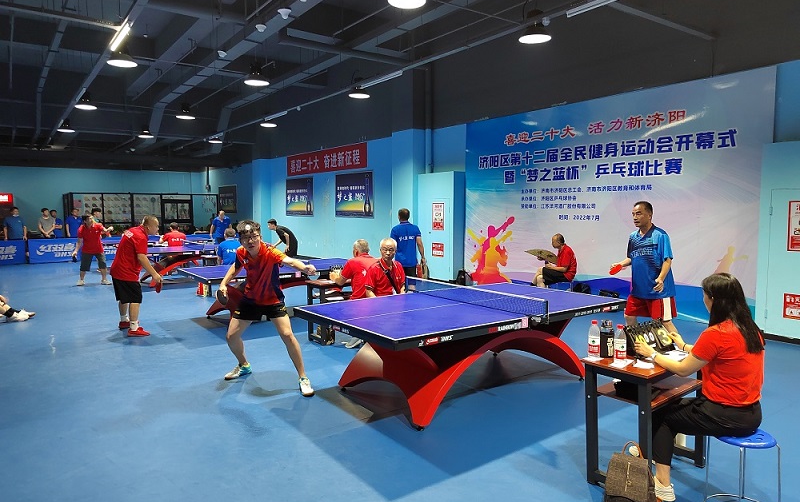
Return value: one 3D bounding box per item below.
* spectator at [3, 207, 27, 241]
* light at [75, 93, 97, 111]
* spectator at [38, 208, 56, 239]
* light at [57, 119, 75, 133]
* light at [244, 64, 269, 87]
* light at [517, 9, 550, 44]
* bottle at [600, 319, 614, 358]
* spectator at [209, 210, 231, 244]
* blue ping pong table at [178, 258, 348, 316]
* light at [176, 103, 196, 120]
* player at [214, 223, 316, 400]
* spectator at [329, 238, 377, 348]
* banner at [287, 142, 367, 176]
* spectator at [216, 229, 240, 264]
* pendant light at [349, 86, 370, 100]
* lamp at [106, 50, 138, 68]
[{"bbox_3d":[-12.185,-0.485,16.800,0.580,1.750,0.340,-3,5,-35],"label":"spectator"},{"bbox_3d":[-6.829,-3.289,11.555,0.420,0.340,0.420,-3,5,-36],"label":"light"},{"bbox_3d":[-11.347,-0.517,17.118,0.520,1.730,0.320,-3,5,-36],"label":"spectator"},{"bbox_3d":[-9.471,-3.576,15.089,0.420,0.340,0.420,-3,5,-36],"label":"light"},{"bbox_3d":[-2.497,-3.102,9.229,0.420,0.350,0.420,-3,5,-36],"label":"light"},{"bbox_3d":[1.695,-2.827,6.634,0.410,0.360,0.410,0,4,0],"label":"light"},{"bbox_3d":[1.249,0.520,3.191,0.080,0.222,0.080,0,4,0],"label":"bottle"},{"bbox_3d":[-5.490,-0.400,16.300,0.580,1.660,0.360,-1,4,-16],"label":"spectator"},{"bbox_3d":[-1.797,0.576,8.258,2.740,0.860,1.640,-3,5,-36],"label":"blue ping pong table"},{"bbox_3d":[-5.152,-3.381,12.782,0.420,0.350,0.420,-3,5,-36],"label":"light"},{"bbox_3d":[-1.189,0.488,4.892,0.900,1.550,0.750,-1,4,-9],"label":"player"},{"bbox_3d":[-0.452,0.513,6.300,0.550,1.280,0.800,-4,6,-40],"label":"spectator"},{"bbox_3d":[-2.294,-2.658,15.786,0.050,0.660,4.550,-3,5,-38],"label":"banner"},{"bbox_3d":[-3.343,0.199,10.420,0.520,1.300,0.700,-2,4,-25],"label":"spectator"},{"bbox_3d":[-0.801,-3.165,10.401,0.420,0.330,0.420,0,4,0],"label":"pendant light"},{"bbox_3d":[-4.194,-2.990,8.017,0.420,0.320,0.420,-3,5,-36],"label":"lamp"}]

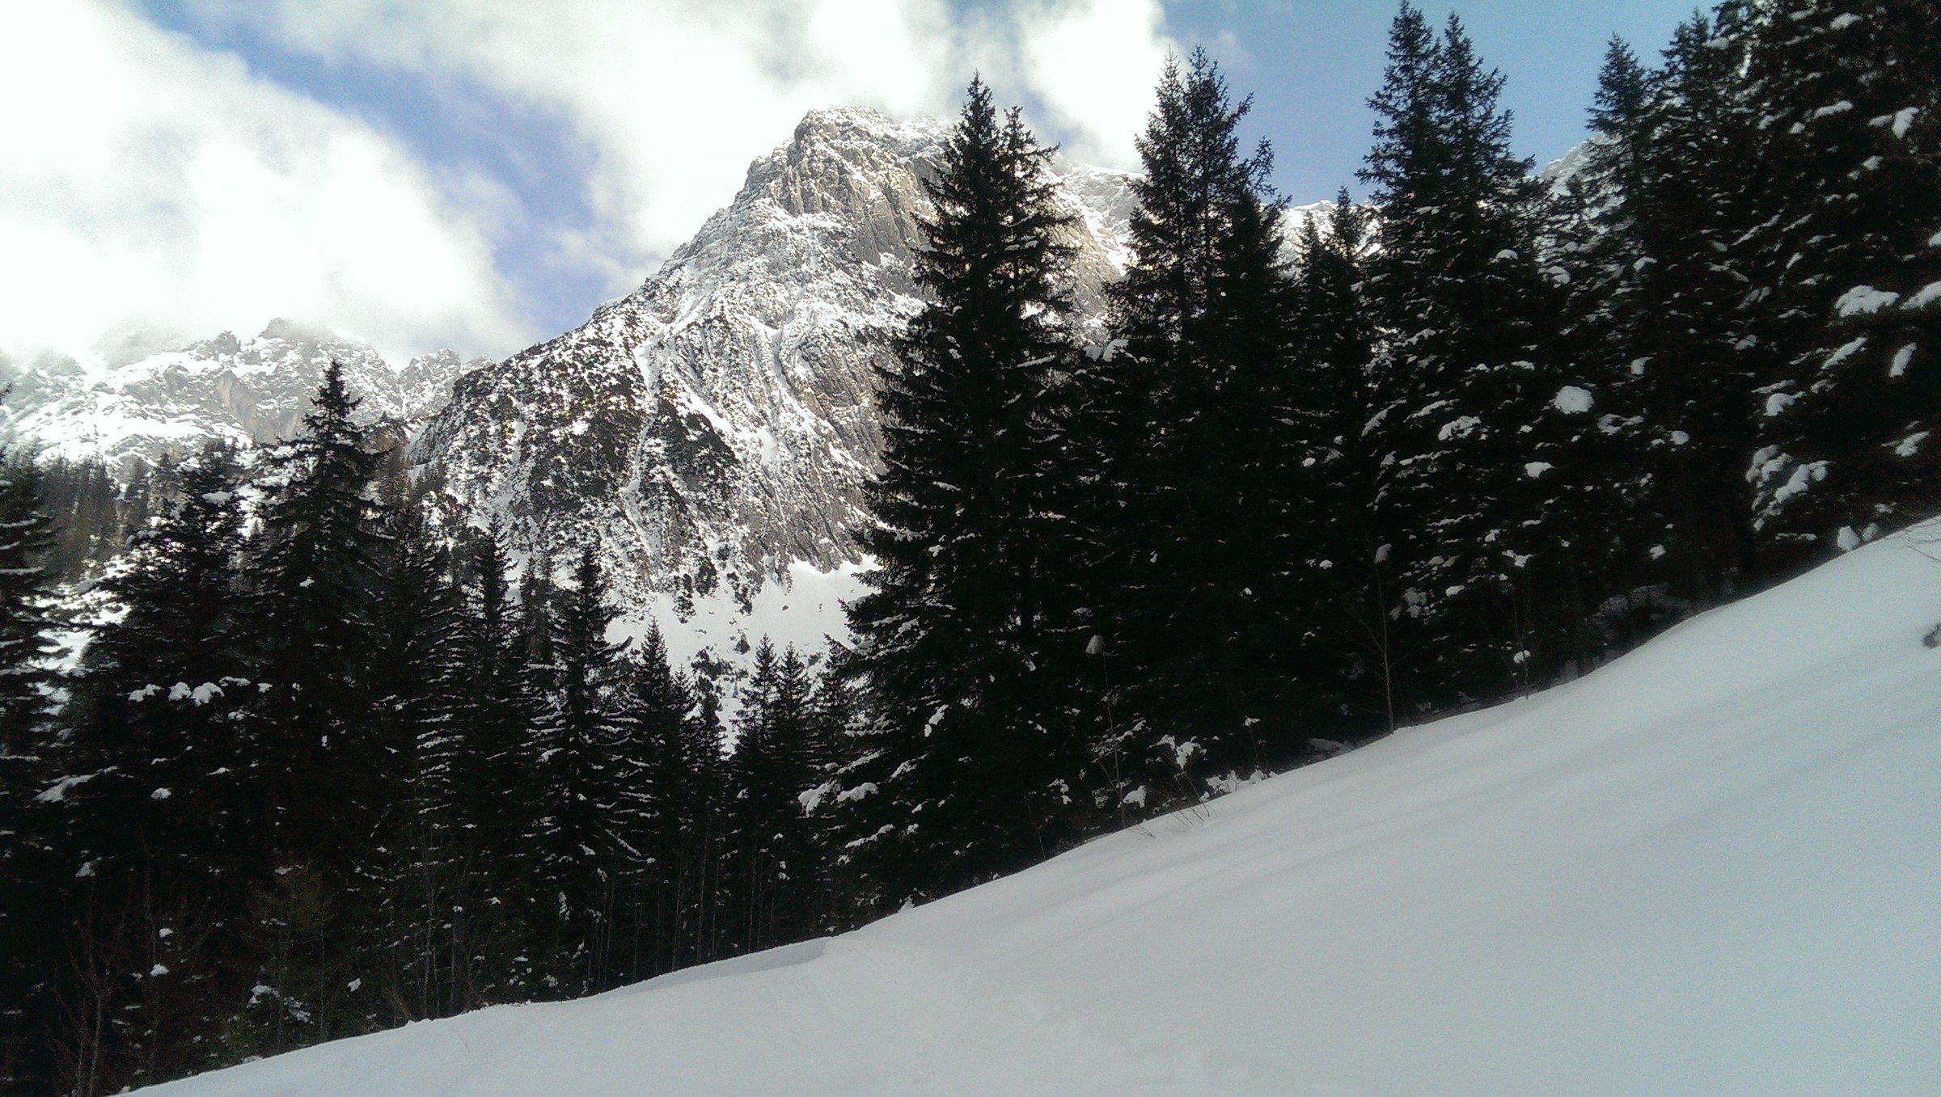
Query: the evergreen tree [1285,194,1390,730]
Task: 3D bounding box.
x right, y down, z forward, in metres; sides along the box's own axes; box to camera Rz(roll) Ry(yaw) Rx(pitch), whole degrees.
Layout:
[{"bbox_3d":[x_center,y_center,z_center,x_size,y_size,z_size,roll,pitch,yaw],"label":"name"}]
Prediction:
[{"bbox_3d":[7.355,-2.006,29.004,2.240,11.310,2.240,-5,-15,14],"label":"evergreen tree"}]

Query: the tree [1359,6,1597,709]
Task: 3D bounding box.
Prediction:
[{"bbox_3d":[8.111,-3.442,23.153,3.520,12.080,3.520,-6,-16,20],"label":"tree"}]

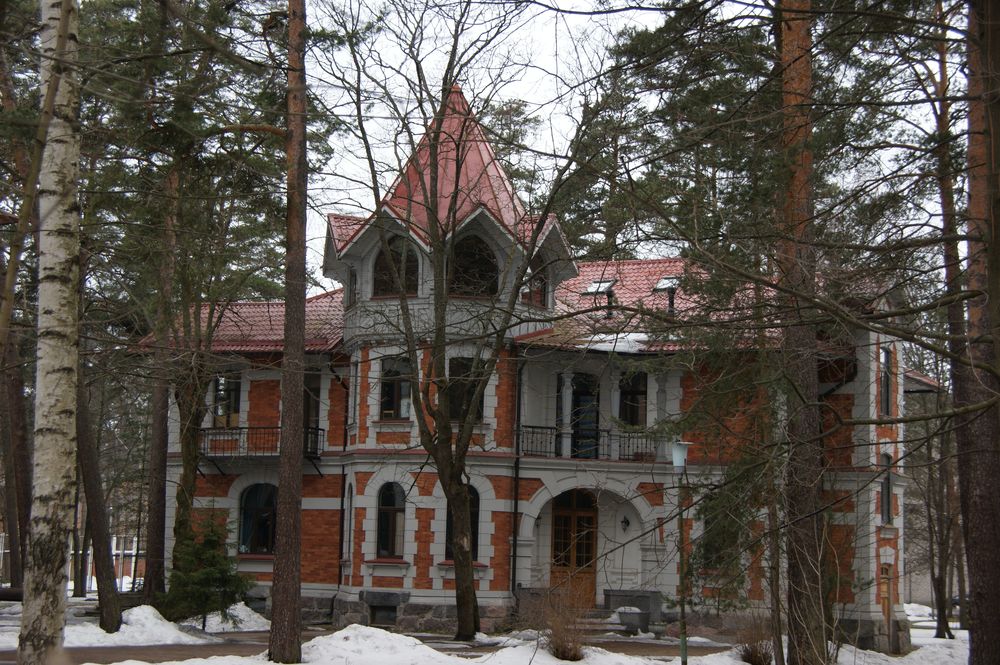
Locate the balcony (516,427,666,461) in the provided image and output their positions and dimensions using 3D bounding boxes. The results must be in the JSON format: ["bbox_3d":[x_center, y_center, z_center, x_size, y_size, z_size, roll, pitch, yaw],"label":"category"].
[{"bbox_3d":[2.471,3.259,47.941,4.262,1.024,1.300,4,-8,-13],"label":"balcony"}]

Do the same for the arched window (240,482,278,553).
[{"bbox_3d":[-7.173,5.632,50.462,1.874,2.168,0.200,-3,-9,32],"label":"arched window"}]

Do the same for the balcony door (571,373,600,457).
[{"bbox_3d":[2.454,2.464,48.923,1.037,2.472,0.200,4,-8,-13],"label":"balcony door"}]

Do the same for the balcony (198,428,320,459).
[{"bbox_3d":[-7.237,3.367,50.272,4.469,0.931,0.850,-3,-9,32],"label":"balcony"}]

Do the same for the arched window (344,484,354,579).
[{"bbox_3d":[-4.311,5.570,47.691,0.200,2.459,1.050,4,-8,-13],"label":"arched window"}]

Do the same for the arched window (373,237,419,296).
[{"bbox_3d":[-2.989,-1.886,47.538,1.613,1.746,0.200,-3,-9,32],"label":"arched window"}]

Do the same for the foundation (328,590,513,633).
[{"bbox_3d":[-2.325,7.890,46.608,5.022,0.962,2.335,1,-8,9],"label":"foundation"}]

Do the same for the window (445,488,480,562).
[{"bbox_3d":[-1.029,5.253,46.067,0.975,2.088,0.200,4,-8,-13],"label":"window"}]

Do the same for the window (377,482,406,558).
[{"bbox_3d":[-3.041,5.237,46.421,0.990,2.106,0.200,-3,-9,32],"label":"window"}]

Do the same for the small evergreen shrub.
[{"bbox_3d":[-7.821,6.386,44.224,2.339,3.007,2.339,2,-8,0],"label":"small evergreen shrub"}]

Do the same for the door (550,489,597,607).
[{"bbox_3d":[2.151,6.234,48.351,1.416,3.454,0.200,4,-8,-13],"label":"door"}]

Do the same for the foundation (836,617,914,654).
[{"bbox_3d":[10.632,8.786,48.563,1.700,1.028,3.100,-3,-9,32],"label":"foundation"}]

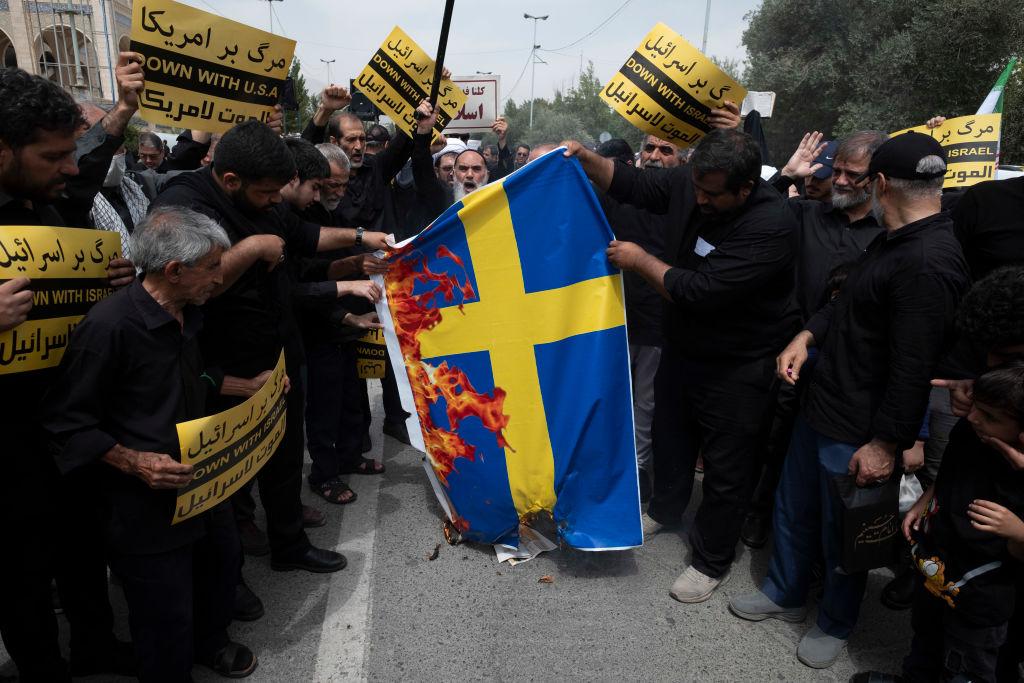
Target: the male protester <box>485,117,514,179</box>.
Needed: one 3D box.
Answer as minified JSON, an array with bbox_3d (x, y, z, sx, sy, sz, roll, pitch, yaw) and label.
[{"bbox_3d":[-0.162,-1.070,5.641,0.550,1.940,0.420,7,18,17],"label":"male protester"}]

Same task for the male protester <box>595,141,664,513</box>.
[{"bbox_3d":[0.583,-0.076,2.924,0.360,1.730,0.540,-10,19,-40],"label":"male protester"}]

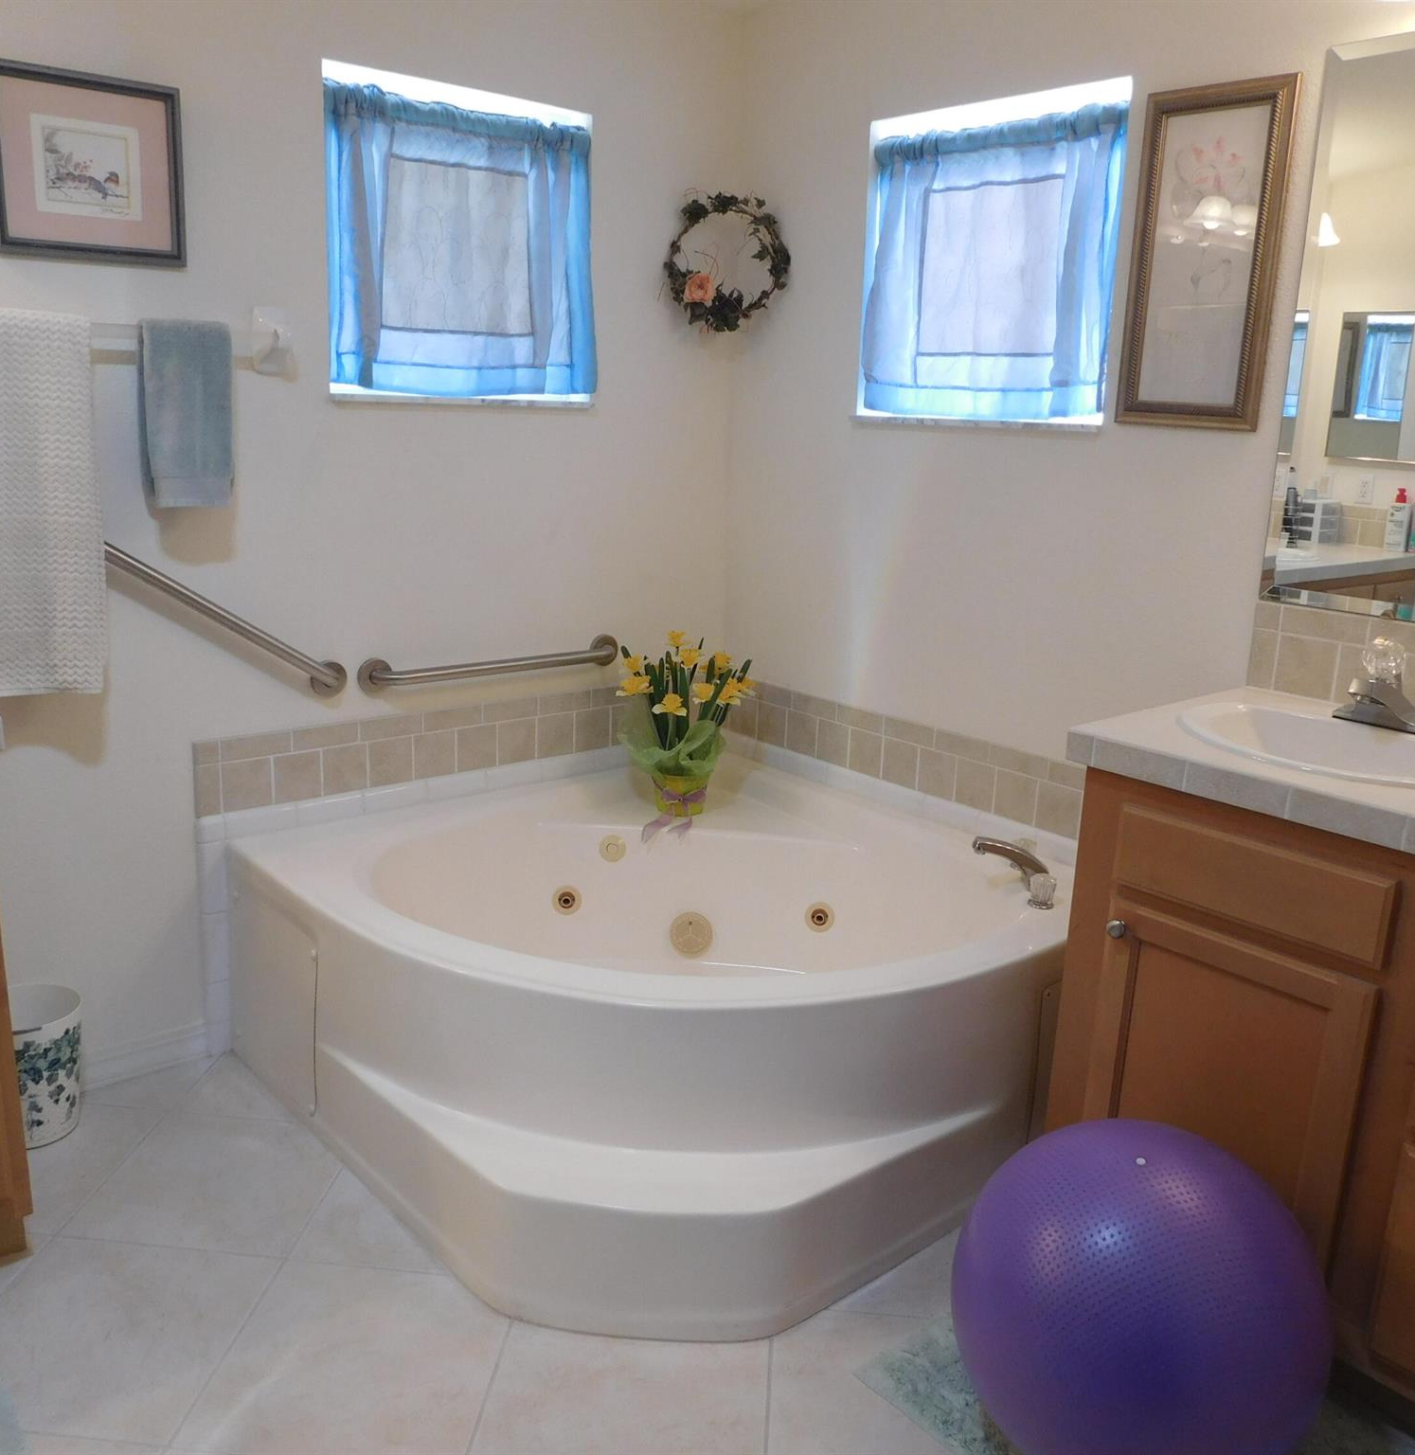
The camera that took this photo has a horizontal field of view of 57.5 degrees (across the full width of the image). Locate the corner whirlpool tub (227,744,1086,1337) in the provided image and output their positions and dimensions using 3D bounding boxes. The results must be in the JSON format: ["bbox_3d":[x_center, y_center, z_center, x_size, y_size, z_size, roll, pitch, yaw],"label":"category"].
[{"bbox_3d":[-0.058,0.512,2.651,1.365,0.487,1.375,-10,18,-39],"label":"corner whirlpool tub"}]

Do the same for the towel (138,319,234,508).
[{"bbox_3d":[-0.963,-0.584,2.395,0.153,0.336,0.055,-10,18,-39],"label":"towel"}]

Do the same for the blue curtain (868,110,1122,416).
[{"bbox_3d":[0.573,-0.952,2.700,0.060,0.577,0.632,-10,18,-39],"label":"blue curtain"}]

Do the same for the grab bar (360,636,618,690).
[{"bbox_3d":[-0.469,-0.148,2.980,0.692,0.080,0.078,-10,19,-39],"label":"grab bar"}]

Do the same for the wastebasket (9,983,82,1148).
[{"bbox_3d":[-1.276,0.644,2.412,0.211,0.253,0.211,-10,18,-39],"label":"wastebasket"}]

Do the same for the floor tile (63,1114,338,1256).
[{"bbox_3d":[-0.877,0.821,2.323,0.397,0.010,0.397,3,14,4],"label":"floor tile"}]

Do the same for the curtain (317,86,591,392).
[{"bbox_3d":[-0.509,-1.025,2.785,0.637,0.577,0.060,-10,18,-39],"label":"curtain"}]

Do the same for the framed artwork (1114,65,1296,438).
[{"bbox_3d":[0.883,-0.830,2.296,0.027,0.580,0.284,-10,19,-39],"label":"framed artwork"}]

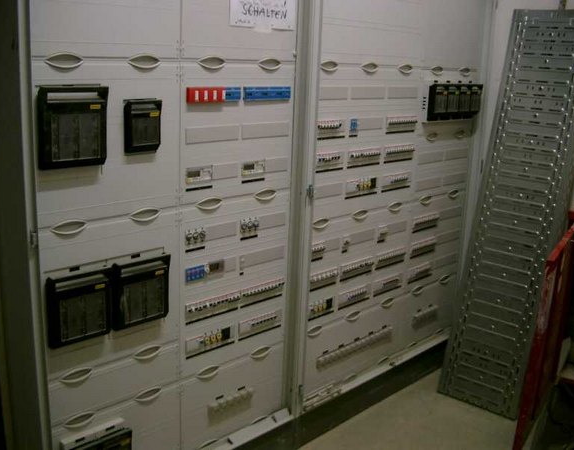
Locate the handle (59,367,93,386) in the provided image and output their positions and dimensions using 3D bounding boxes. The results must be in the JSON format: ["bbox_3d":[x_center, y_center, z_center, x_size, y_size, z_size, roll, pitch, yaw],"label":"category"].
[{"bbox_3d":[-0.618,0.446,1.886,0.020,0.036,0.101,16,20,43],"label":"handle"}]

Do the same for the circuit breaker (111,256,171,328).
[{"bbox_3d":[-0.445,0.203,1.973,0.047,0.196,0.176,16,20,43],"label":"circuit breaker"}]

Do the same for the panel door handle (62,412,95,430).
[{"bbox_3d":[-0.620,0.591,1.926,0.020,0.036,0.101,16,20,43],"label":"panel door handle"}]

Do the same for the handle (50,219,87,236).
[{"bbox_3d":[-0.601,0.008,1.774,0.020,0.036,0.103,16,20,43],"label":"handle"}]

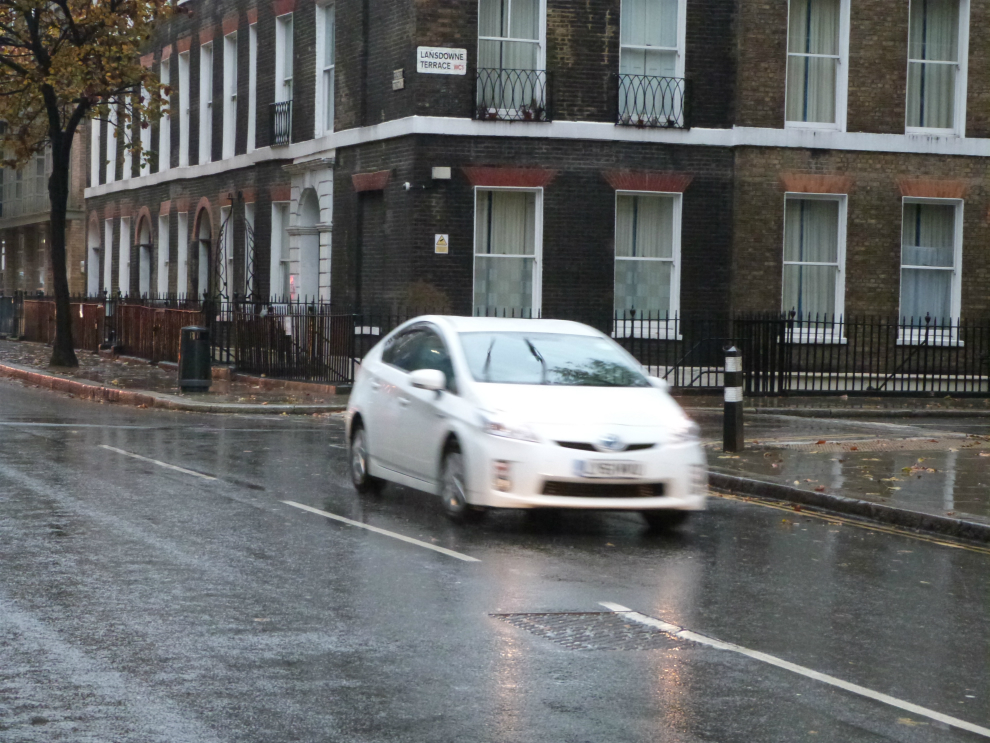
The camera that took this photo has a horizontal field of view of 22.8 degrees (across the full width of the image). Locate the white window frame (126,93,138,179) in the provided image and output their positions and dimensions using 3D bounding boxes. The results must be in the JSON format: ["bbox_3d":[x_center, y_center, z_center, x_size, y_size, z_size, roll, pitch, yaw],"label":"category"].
[{"bbox_3d":[-9.420,-6.271,63.857,0.250,2.550,1.220,0,2,-19],"label":"white window frame"}]

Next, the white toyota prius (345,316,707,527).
[{"bbox_3d":[0.116,0.323,18.963,1.760,1.490,4.460,1,2,-18],"label":"white toyota prius"}]

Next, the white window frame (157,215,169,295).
[{"bbox_3d":[-7.880,-2.600,59.218,0.250,2.300,1.200,0,2,-19],"label":"white window frame"}]

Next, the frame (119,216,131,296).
[{"bbox_3d":[-9.544,-2.823,64.145,0.250,2.350,1.250,0,2,-19],"label":"frame"}]

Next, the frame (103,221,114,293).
[{"bbox_3d":[-10.327,-2.909,66.465,0.250,2.350,1.200,0,2,-19],"label":"frame"}]

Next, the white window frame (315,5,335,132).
[{"bbox_3d":[-3.037,-5.551,45.300,0.200,2.455,1.349,1,2,-19],"label":"white window frame"}]

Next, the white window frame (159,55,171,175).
[{"bbox_3d":[-7.828,-6.132,59.144,0.250,2.650,1.250,0,2,-19],"label":"white window frame"}]

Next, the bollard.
[{"bbox_3d":[2.437,0.279,25.056,0.150,1.080,0.150,2,2,37],"label":"bollard"}]

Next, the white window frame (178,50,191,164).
[{"bbox_3d":[-7.093,-6.063,56.968,0.250,2.650,1.200,0,2,-19],"label":"white window frame"}]

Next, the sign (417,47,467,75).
[{"bbox_3d":[-0.854,-5.063,40.138,0.856,0.426,0.030,1,2,-19],"label":"sign"}]

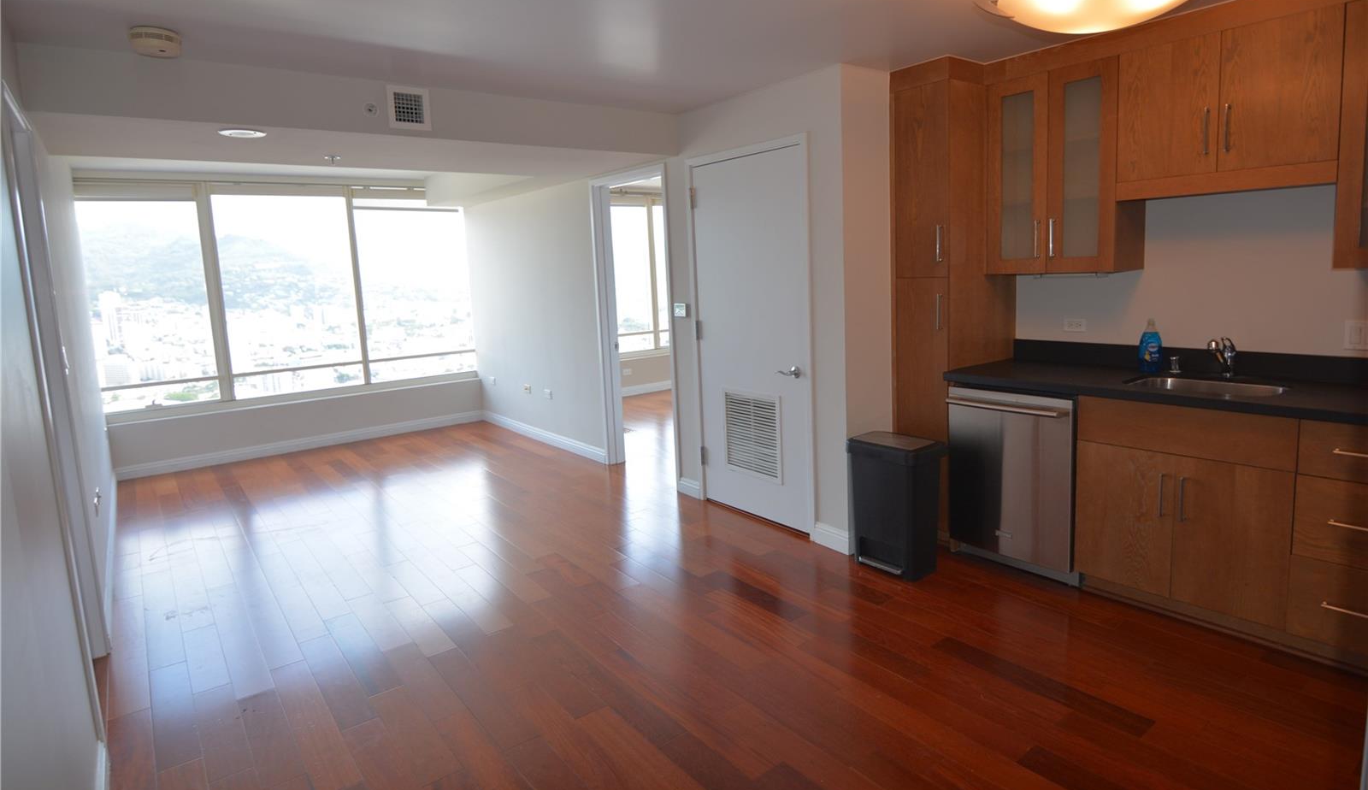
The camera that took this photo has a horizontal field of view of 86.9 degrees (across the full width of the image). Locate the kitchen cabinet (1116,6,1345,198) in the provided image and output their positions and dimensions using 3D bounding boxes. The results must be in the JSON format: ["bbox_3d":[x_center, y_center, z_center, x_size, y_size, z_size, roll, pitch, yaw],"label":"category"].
[{"bbox_3d":[2.147,-1.081,2.820,0.320,0.585,0.710,-10,12,-36],"label":"kitchen cabinet"}]

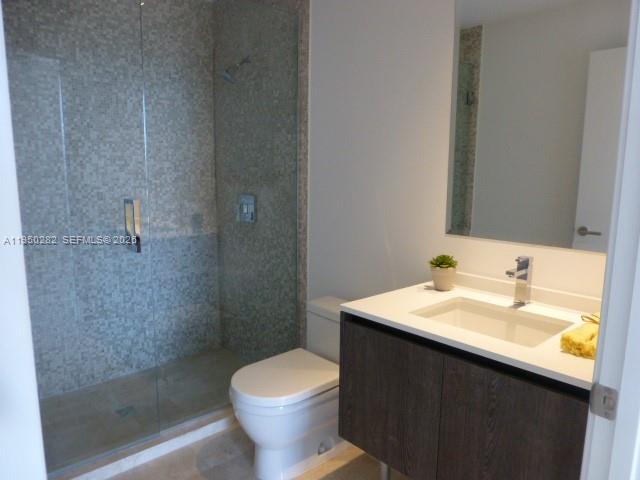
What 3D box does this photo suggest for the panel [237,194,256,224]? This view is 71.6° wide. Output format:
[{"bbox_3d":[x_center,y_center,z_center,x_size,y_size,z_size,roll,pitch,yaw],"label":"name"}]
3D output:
[{"bbox_3d":[-0.495,-0.203,2.902,0.065,0.183,0.180,-6,10,-41],"label":"panel"}]

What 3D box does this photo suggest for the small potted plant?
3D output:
[{"bbox_3d":[0.491,0.123,1.751,0.112,0.141,0.112,0,8,0],"label":"small potted plant"}]

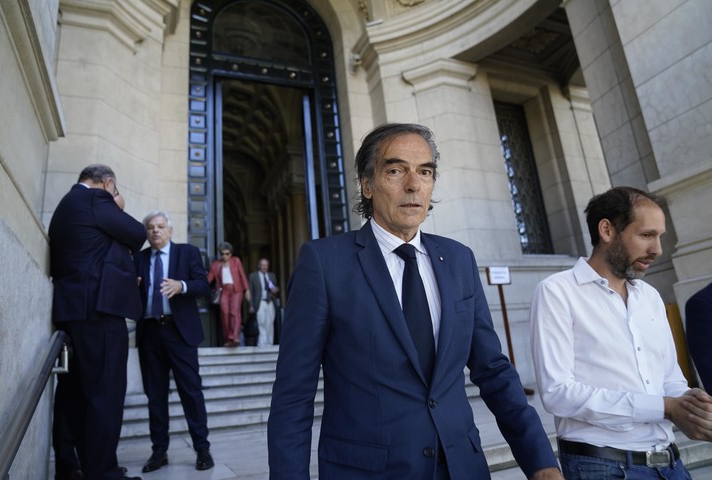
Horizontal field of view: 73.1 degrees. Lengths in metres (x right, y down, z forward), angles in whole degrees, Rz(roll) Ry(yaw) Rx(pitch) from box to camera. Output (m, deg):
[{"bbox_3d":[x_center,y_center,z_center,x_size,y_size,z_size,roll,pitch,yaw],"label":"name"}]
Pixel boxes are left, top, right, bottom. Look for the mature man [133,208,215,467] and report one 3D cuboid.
[{"bbox_3d":[-1.242,0.620,3.250,0.580,1.700,0.420,-6,-16,3],"label":"mature man"}]

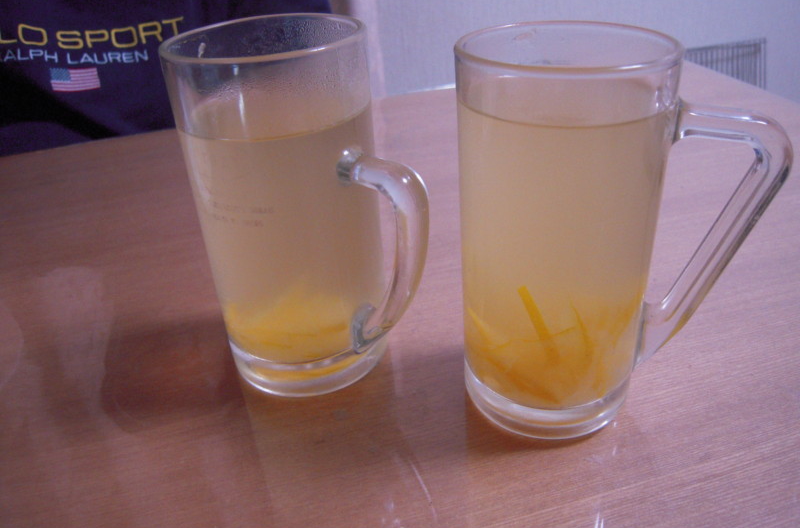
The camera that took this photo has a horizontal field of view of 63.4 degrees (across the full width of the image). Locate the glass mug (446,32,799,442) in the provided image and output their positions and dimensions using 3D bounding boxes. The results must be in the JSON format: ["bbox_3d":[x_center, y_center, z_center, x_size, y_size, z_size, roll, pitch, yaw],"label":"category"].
[{"bbox_3d":[0.076,-0.007,0.248,0.110,0.148,0.074,12,35,25],"label":"glass mug"}]

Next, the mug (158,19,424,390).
[{"bbox_3d":[-0.034,-0.018,0.278,0.118,0.150,0.081,21,40,36],"label":"mug"}]

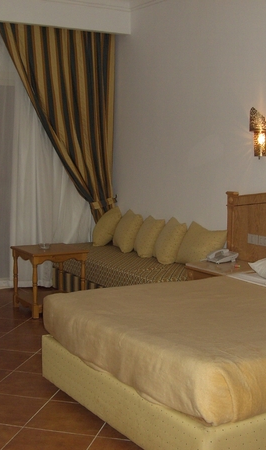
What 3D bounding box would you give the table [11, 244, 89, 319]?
[{"bbox_3d":[-0.792,0.506,6.046,0.559,0.571,0.535,-3,8,-32],"label":"table"}]

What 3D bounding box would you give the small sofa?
[{"bbox_3d":[-0.012,0.349,6.295,0.761,0.863,2.045,-3,8,-32],"label":"small sofa"}]

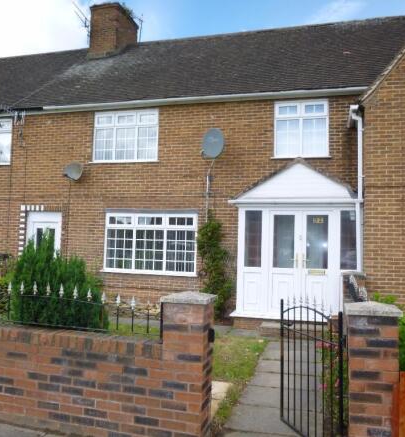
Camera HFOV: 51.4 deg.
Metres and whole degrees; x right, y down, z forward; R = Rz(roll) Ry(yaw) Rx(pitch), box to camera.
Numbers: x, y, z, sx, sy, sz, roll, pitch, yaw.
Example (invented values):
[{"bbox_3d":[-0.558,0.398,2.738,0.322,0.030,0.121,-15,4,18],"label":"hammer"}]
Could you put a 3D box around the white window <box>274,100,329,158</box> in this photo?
[{"bbox_3d":[2.157,-1.952,9.184,1.167,1.273,0.120,1,-4,15],"label":"white window"}]

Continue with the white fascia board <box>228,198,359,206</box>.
[{"bbox_3d":[1.702,-0.308,7.885,2.452,0.120,0.100,1,-4,15],"label":"white fascia board"}]

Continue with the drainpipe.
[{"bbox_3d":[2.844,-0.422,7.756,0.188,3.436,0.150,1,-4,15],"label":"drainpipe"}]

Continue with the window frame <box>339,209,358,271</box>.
[{"bbox_3d":[2.666,0.396,7.679,0.307,1.087,0.050,1,-4,15],"label":"window frame"}]

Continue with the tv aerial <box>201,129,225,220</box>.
[{"bbox_3d":[0.227,-0.973,9.239,0.480,2.038,0.430,-1,-4,35],"label":"tv aerial"}]

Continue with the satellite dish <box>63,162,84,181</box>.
[{"bbox_3d":[-3.121,-1.138,10.180,0.460,0.430,0.360,-1,-5,38],"label":"satellite dish"}]

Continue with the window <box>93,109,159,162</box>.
[{"bbox_3d":[-1.872,-1.996,10.243,1.717,1.273,0.120,1,-4,15],"label":"window"}]

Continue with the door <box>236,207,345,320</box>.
[{"bbox_3d":[1.610,0.845,7.925,1.953,2.127,0.120,1,-4,15],"label":"door"}]

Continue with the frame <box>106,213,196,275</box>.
[{"bbox_3d":[-1.244,0.586,9.890,2.337,1.424,0.130,1,-4,15],"label":"frame"}]

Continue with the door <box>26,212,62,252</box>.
[{"bbox_3d":[-4.041,0.884,10.655,0.992,2.066,0.100,1,-4,15],"label":"door"}]

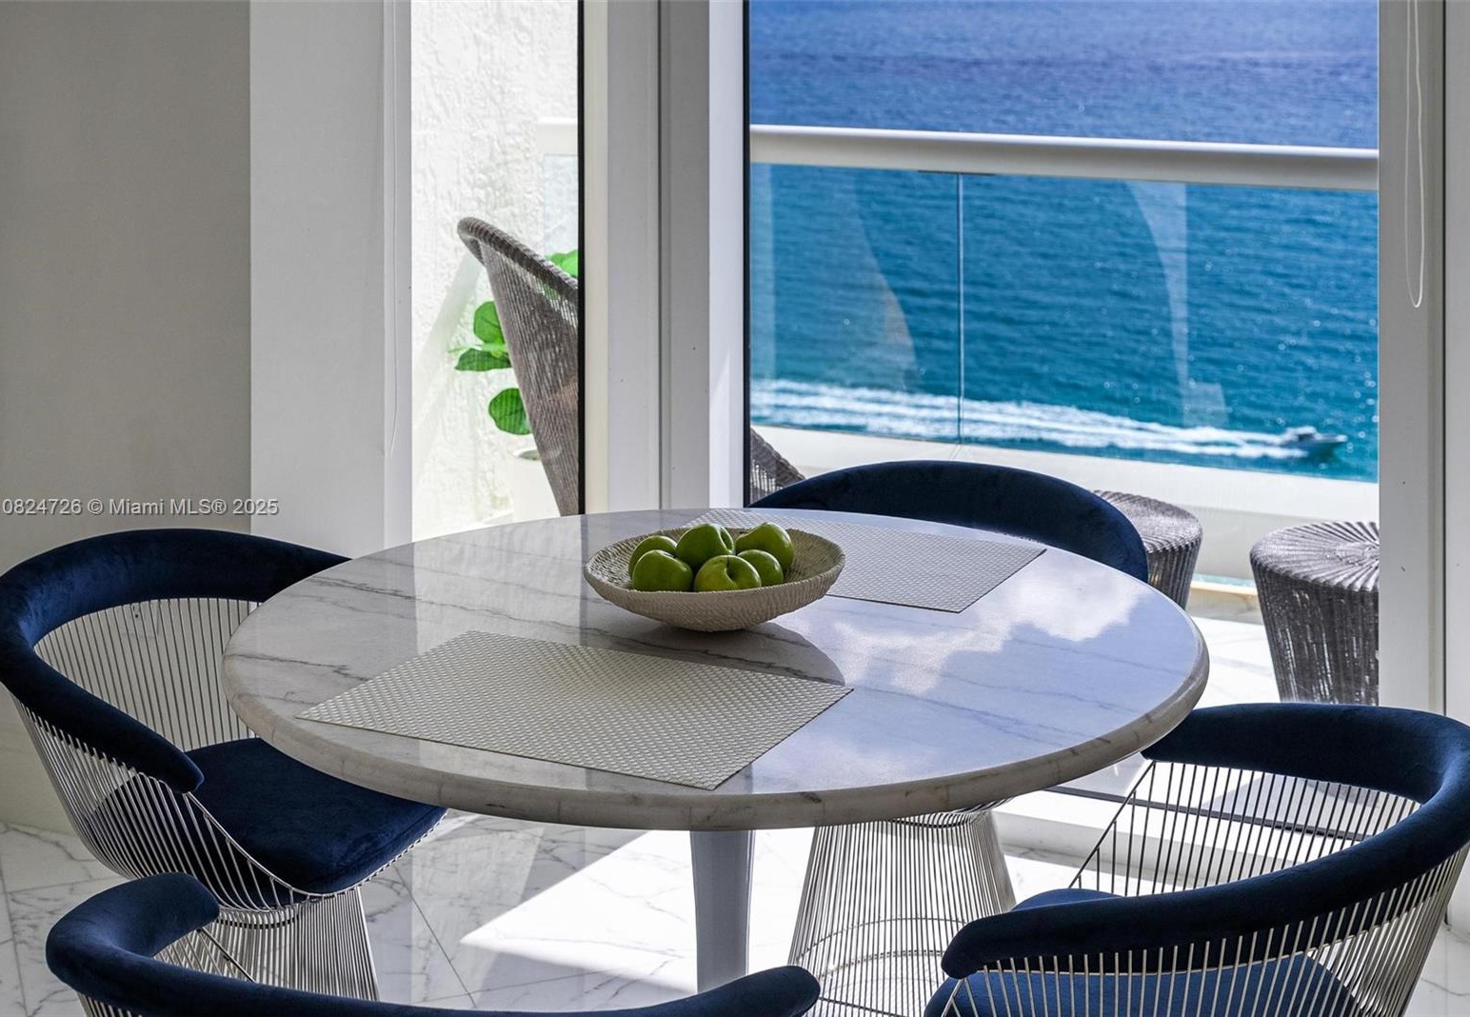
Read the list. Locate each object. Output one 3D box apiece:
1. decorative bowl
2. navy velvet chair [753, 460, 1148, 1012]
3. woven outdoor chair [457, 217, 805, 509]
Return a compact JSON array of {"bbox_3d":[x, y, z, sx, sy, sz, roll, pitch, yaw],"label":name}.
[{"bbox_3d":[-0.025,0.100,2.761,0.312,0.080,0.318,0,14,0],"label":"decorative bowl"},{"bbox_3d":[0.270,0.368,3.328,0.673,0.737,0.570,8,16,28],"label":"navy velvet chair"},{"bbox_3d":[-0.180,-0.154,4.939,0.820,0.970,0.780,-9,16,-31],"label":"woven outdoor chair"}]

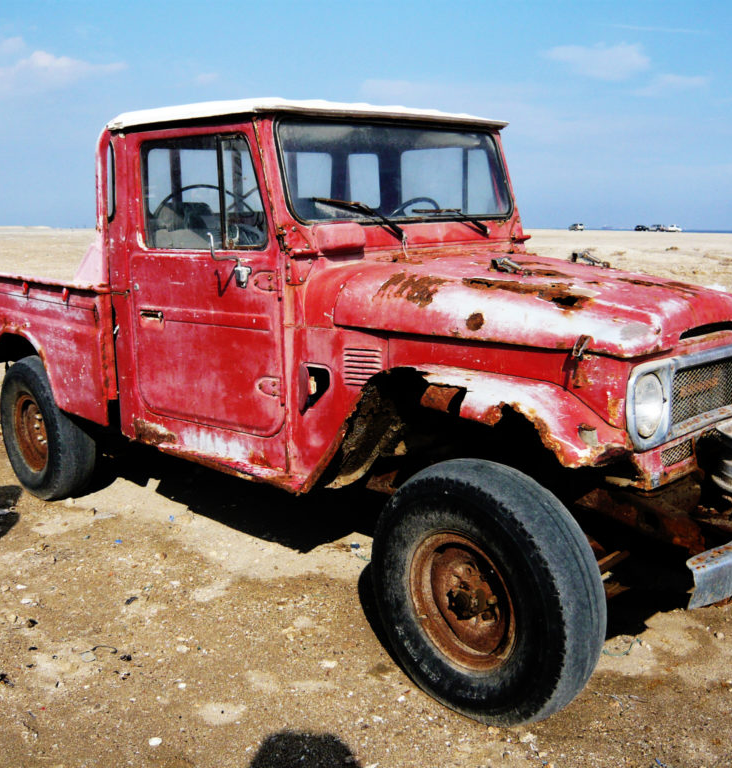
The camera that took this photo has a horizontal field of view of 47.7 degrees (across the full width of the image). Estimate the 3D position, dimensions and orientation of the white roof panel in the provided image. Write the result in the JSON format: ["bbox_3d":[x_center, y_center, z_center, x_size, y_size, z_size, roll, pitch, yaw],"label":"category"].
[{"bbox_3d":[-0.228,-1.182,3.729,1.120,0.125,1.500,10,17,43],"label":"white roof panel"}]

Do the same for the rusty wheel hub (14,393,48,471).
[{"bbox_3d":[-1.804,0.261,4.588,0.435,0.435,0.140,10,15,43],"label":"rusty wheel hub"}]

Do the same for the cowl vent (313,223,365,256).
[{"bbox_3d":[-0.090,-0.529,2.997,0.090,0.115,0.190,10,15,43],"label":"cowl vent"}]

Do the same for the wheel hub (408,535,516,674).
[{"bbox_3d":[0.325,0.662,2.580,0.140,0.435,0.435,-9,14,-41],"label":"wheel hub"}]

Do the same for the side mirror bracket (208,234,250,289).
[{"bbox_3d":[-0.483,-0.434,2.917,0.145,0.200,0.070,-11,15,-42],"label":"side mirror bracket"}]

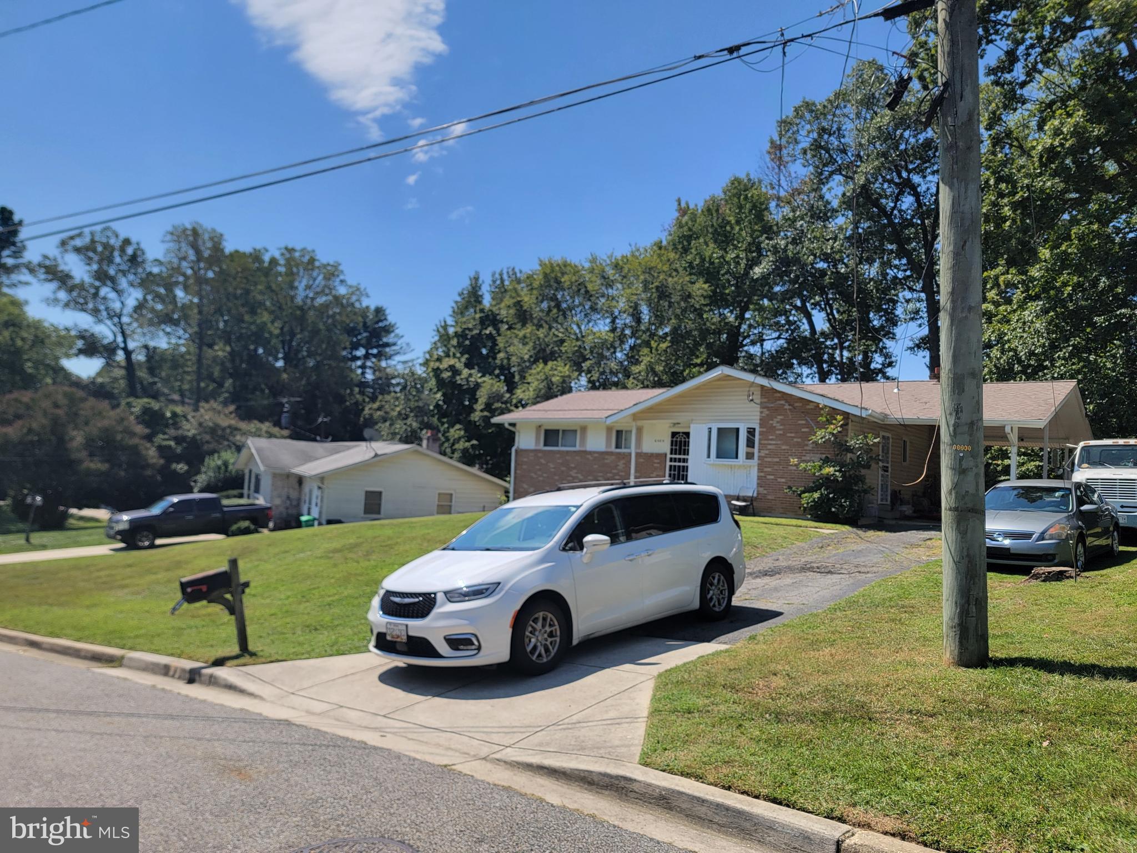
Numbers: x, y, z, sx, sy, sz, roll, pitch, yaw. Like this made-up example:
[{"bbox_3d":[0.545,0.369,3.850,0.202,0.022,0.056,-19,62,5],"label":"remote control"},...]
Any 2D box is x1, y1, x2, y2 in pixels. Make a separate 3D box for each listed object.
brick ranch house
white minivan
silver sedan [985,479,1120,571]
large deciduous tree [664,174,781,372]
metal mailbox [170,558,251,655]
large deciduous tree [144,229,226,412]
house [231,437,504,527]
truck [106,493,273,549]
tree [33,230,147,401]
[{"bbox_3d":[6.689,0.641,28.829,19.590,4.840,12.170,0,-4,41],"label":"brick ranch house"},{"bbox_3d":[0.159,1.675,9.603,2.100,1.790,5.180,-6,-6,44],"label":"white minivan"},{"bbox_3d":[8.182,1.682,13.640,1.870,1.470,4.820,-2,-4,44],"label":"silver sedan"},{"bbox_3d":[9.249,-5.666,49.520,8.120,20.770,8.120,3,-3,0],"label":"large deciduous tree"},{"bbox_3d":[-4.337,2.249,9.528,1.000,1.200,0.240,-3,2,-42],"label":"metal mailbox"},{"bbox_3d":[-34.584,-5.755,69.432,7.900,24.590,7.900,3,-3,0],"label":"large deciduous tree"},{"bbox_3d":[-11.642,3.168,44.208,11.300,4.650,14.000,4,-3,-31],"label":"house"},{"bbox_3d":[-15.174,3.729,31.743,5.850,1.890,2.080,3,-2,-42],"label":"truck"},{"bbox_3d":[-42.807,-5.754,69.450,9.940,23.800,9.940,3,-3,0],"label":"tree"}]

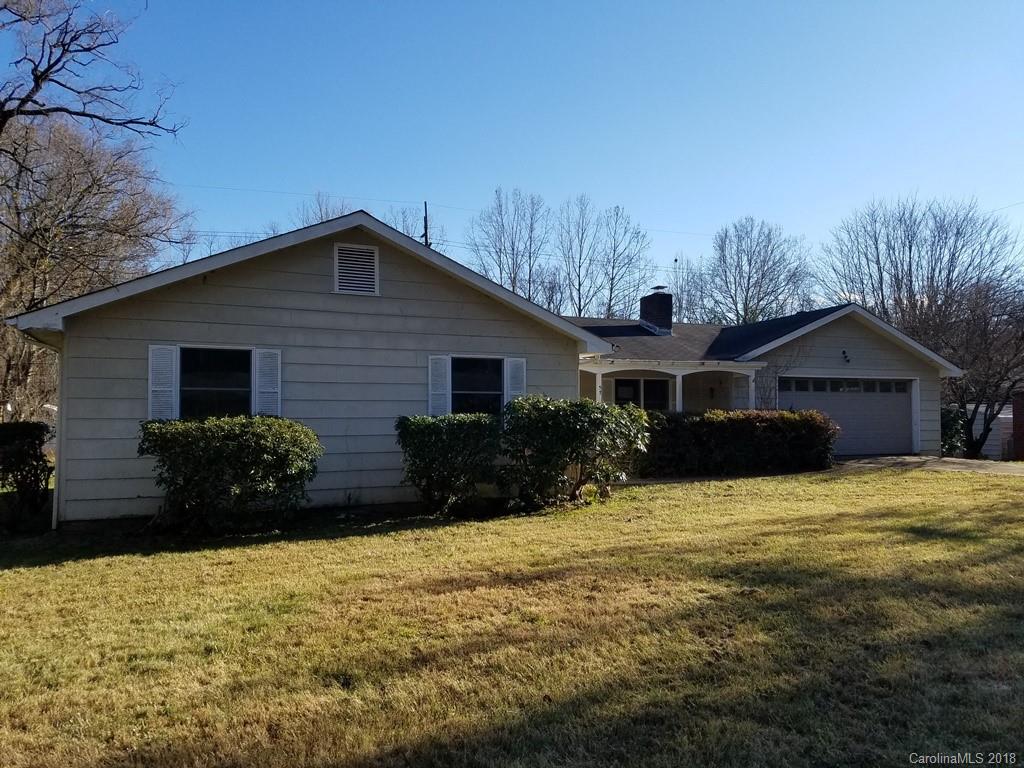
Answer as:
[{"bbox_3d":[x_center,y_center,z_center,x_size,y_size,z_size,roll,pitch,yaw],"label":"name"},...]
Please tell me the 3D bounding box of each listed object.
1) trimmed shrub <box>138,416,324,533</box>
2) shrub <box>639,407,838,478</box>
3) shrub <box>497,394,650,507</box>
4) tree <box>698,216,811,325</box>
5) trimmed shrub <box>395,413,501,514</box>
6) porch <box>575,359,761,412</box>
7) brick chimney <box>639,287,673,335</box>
[{"bbox_3d":[-3.900,1.171,10.650,2.280,1.460,1.300,1,-2,-24],"label":"trimmed shrub"},{"bbox_3d":[4.900,1.235,16.650,4.900,1.400,1.100,1,-2,-24],"label":"shrub"},{"bbox_3d":[1.040,1.029,12.550,2.100,1.720,1.550,1,-2,-24],"label":"shrub"},{"bbox_3d":[13.900,-3.227,44.000,6.600,12.600,6.600,1,-2,-24],"label":"tree"},{"bbox_3d":[-1.000,1.189,12.000,1.450,1.450,1.250,1,-2,-24],"label":"trimmed shrub"},{"bbox_3d":[2.650,0.702,17.400,5.700,2.450,2.300,1,-2,-24],"label":"porch"},{"bbox_3d":[3.670,-1.823,19.500,0.500,1.220,0.760,1,-2,-24],"label":"brick chimney"}]

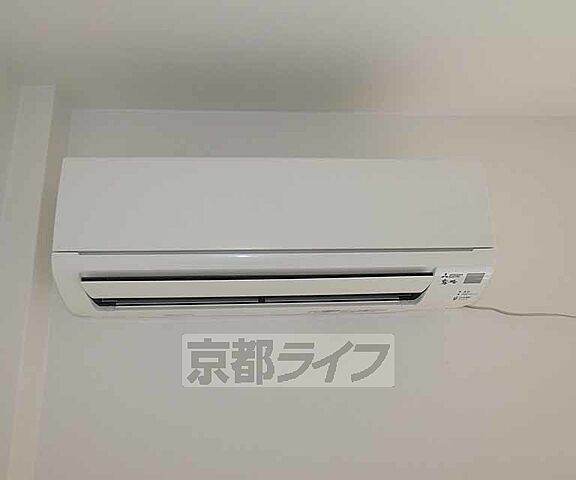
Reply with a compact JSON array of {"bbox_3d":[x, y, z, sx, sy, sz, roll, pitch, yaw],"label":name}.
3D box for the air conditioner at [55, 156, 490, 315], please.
[{"bbox_3d":[-0.018,0.011,0.805,0.799,0.293,0.228,0,-12,-4],"label":"air conditioner"}]

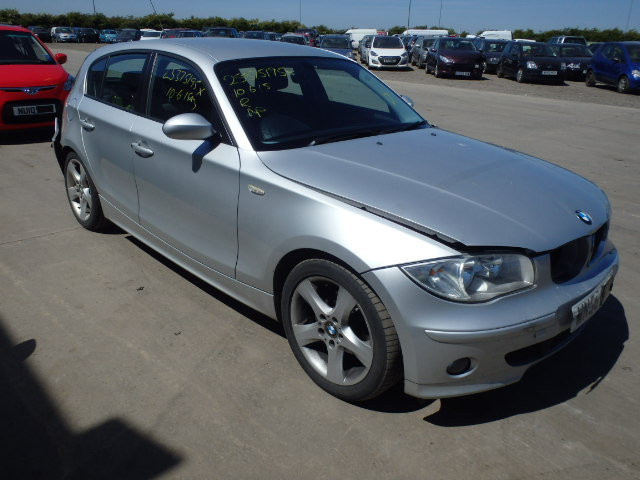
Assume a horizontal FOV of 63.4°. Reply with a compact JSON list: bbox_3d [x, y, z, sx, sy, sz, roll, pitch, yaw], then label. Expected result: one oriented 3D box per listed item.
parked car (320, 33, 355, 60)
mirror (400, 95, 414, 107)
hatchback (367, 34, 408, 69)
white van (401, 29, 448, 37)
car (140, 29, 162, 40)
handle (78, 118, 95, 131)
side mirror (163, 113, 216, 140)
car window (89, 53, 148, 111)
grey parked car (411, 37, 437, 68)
[{"bbox_3d":[0.830,-9.722,26.600,1.750,1.490,4.200,1,22,-2],"label":"parked car"},{"bbox_3d":[0.600,-0.960,3.674,0.250,0.160,0.150,-18,29,-41],"label":"mirror"},{"bbox_3d":[3.180,-9.061,25.000,1.770,1.470,4.250,3,22,2],"label":"hatchback"},{"bbox_3d":[9.364,-18.373,48.000,4.900,2.000,1.950,-4,22,-14],"label":"white van"},{"bbox_3d":[-13.874,-16.490,42.500,1.750,1.480,4.300,-6,23,-20],"label":"car"},{"bbox_3d":[-1.534,-0.760,3.414,0.055,0.050,0.230,-18,29,-40],"label":"handle"},{"bbox_3d":[-0.613,-0.531,2.433,0.220,0.135,0.140,-18,29,-40],"label":"side mirror"},{"bbox_3d":[-1.264,-1.003,3.218,0.880,0.360,0.060,22,13,42],"label":"car window"},{"bbox_3d":[5.780,-9.779,27.100,1.760,1.480,4.300,2,22,1],"label":"grey parked car"}]

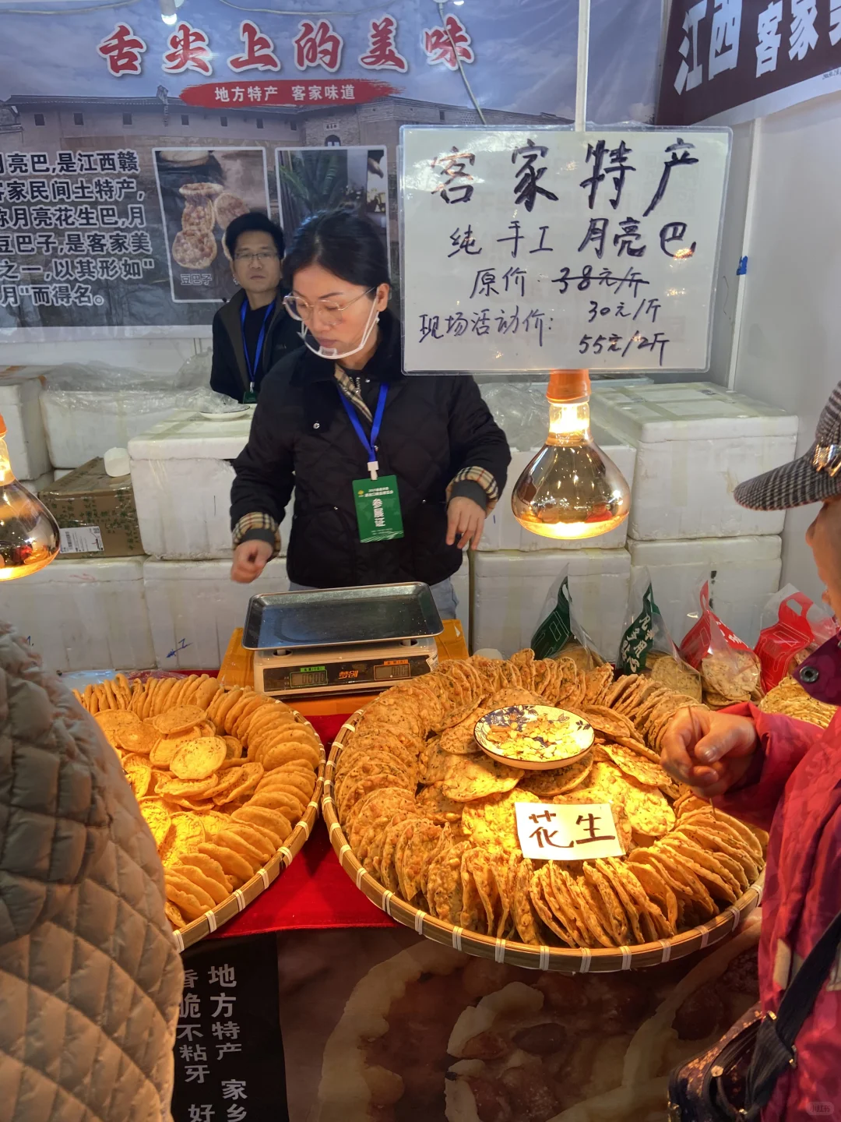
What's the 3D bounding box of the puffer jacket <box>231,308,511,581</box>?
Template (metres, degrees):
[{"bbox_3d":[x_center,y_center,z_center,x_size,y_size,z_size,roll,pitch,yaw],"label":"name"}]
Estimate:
[{"bbox_3d":[-0.089,-0.212,1.653,0.540,0.560,0.340,-1,20,2],"label":"puffer jacket"}]

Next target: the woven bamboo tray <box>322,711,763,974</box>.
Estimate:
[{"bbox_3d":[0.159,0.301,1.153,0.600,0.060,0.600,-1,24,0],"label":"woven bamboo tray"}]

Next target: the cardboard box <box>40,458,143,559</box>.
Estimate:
[{"bbox_3d":[-0.934,-0.171,2.606,0.265,0.195,0.440,-2,20,-2],"label":"cardboard box"}]

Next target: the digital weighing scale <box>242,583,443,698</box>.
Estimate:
[{"bbox_3d":[-0.142,0.136,1.522,0.335,0.108,0.250,-4,20,-9],"label":"digital weighing scale"}]

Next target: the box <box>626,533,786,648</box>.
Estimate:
[{"bbox_3d":[0.840,-0.012,2.850,0.460,0.345,0.620,-2,20,-3],"label":"box"}]

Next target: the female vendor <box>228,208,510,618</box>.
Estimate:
[{"bbox_3d":[-0.083,0.107,1.798,0.550,1.590,0.430,-1,20,2],"label":"female vendor"}]

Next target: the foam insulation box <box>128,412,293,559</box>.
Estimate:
[{"bbox_3d":[-0.574,-0.268,2.617,0.450,0.350,0.570,-2,20,-2],"label":"foam insulation box"}]

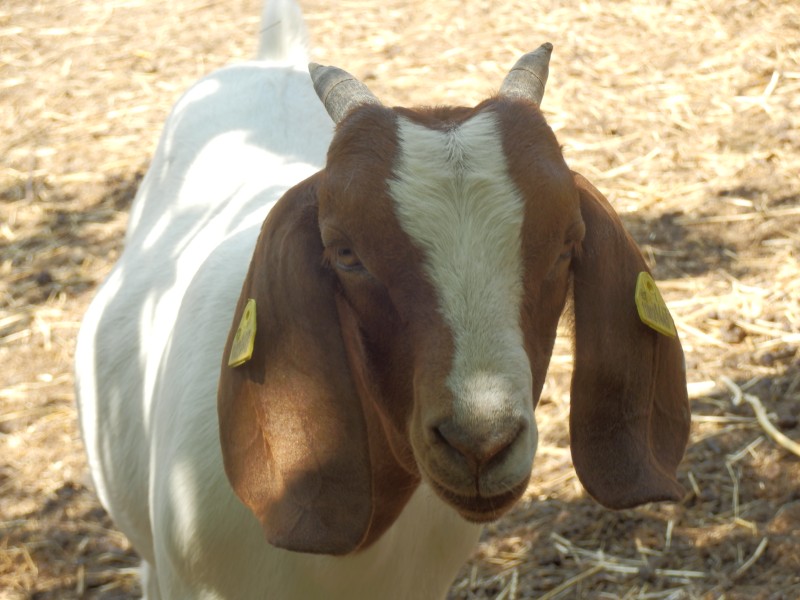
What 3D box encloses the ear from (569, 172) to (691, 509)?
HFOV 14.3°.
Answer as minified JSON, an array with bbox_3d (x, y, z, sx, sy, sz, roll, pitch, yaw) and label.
[{"bbox_3d":[0.139,0.025,1.930,0.070,0.195,0.070,-7,17,-8],"label":"ear"}]

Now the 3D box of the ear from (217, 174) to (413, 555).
[{"bbox_3d":[-0.048,0.038,1.880,0.112,0.218,0.070,-2,17,3],"label":"ear"}]

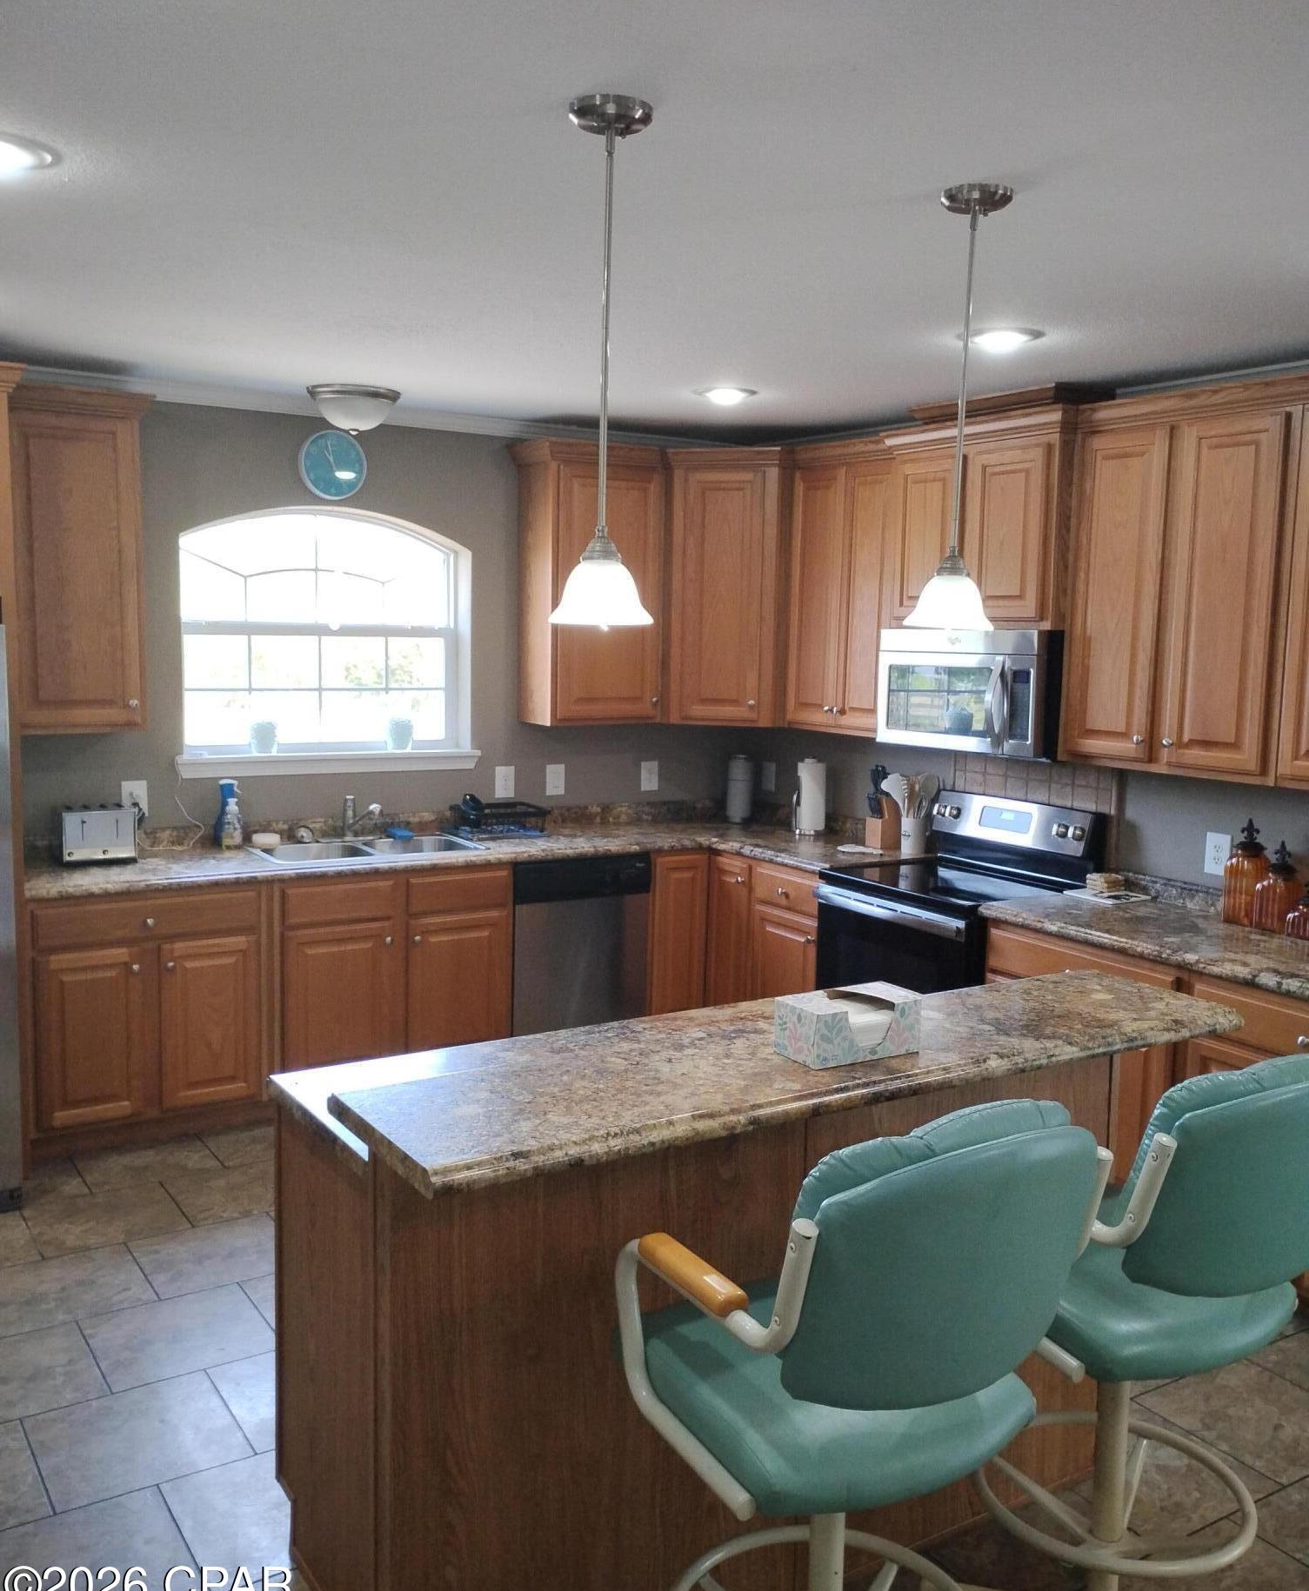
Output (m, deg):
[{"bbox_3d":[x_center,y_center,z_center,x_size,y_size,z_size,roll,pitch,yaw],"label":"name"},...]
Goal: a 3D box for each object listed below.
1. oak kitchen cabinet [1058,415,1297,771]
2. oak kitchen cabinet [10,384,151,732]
[{"bbox_3d":[1.645,-0.609,4.231,0.323,1.072,0.772,-3,8,-32],"label":"oak kitchen cabinet"},{"bbox_3d":[-1.979,-0.772,4.734,0.485,1.110,0.355,-3,8,-32],"label":"oak kitchen cabinet"}]

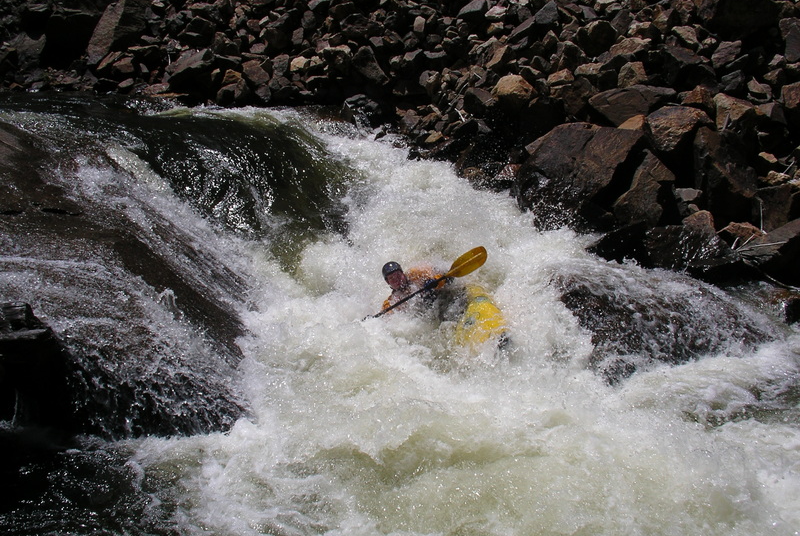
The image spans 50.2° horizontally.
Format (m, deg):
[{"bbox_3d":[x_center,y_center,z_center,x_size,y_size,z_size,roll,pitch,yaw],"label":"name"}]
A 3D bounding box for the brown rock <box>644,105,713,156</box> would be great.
[{"bbox_3d":[3.665,-1.803,11.200,0.880,0.580,0.720,7,21,18],"label":"brown rock"}]

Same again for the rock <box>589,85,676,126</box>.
[{"bbox_3d":[3.199,-2.226,11.700,1.180,0.480,0.800,6,21,15],"label":"rock"}]

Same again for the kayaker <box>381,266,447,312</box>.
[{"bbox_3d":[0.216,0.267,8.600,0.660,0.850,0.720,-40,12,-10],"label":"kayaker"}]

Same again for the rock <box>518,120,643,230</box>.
[{"bbox_3d":[2.274,-1.146,10.700,1.550,1.150,1.100,4,20,12],"label":"rock"}]

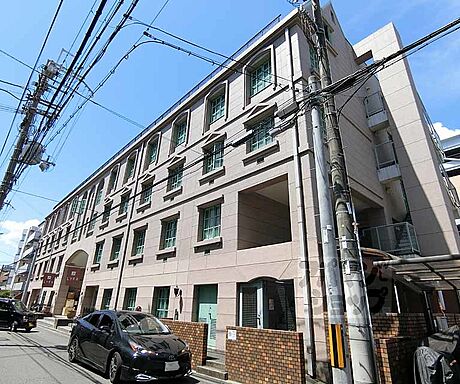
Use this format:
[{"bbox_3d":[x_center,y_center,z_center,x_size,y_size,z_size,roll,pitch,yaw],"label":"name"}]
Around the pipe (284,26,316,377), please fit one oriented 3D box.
[{"bbox_3d":[2.156,-1.250,8.592,0.145,12.170,0.145,23,-31,-39],"label":"pipe"}]

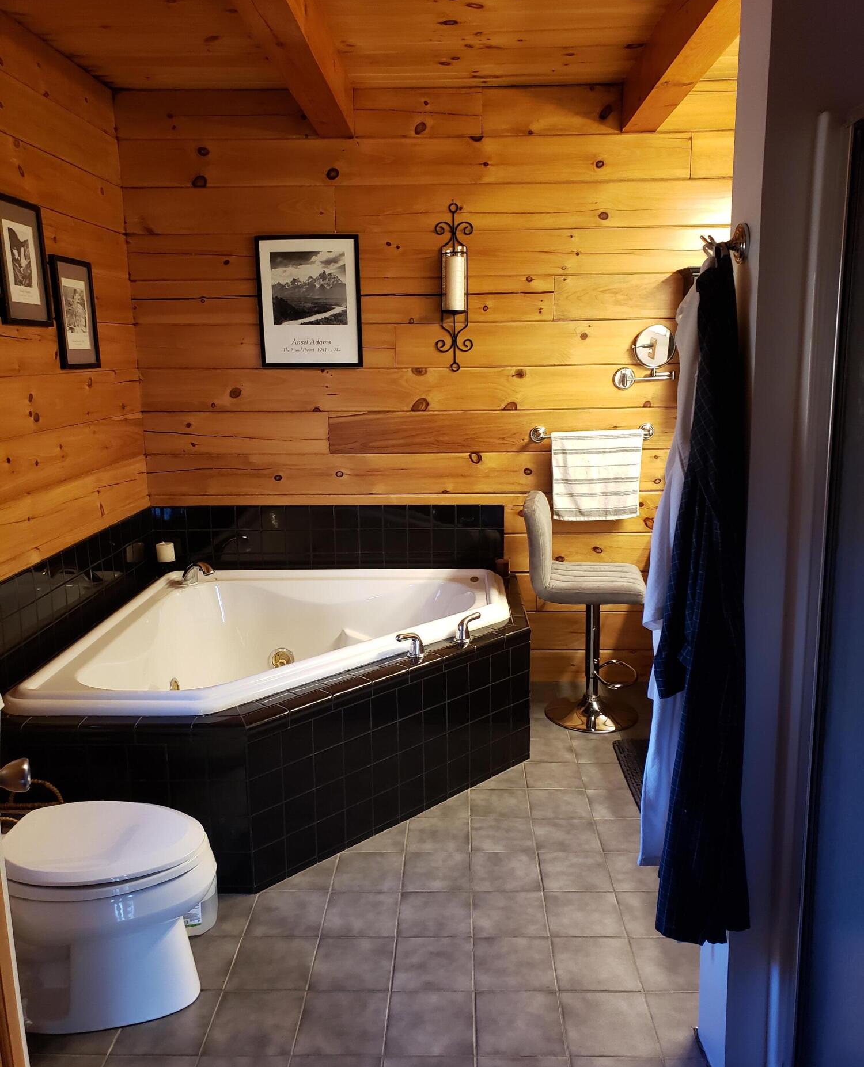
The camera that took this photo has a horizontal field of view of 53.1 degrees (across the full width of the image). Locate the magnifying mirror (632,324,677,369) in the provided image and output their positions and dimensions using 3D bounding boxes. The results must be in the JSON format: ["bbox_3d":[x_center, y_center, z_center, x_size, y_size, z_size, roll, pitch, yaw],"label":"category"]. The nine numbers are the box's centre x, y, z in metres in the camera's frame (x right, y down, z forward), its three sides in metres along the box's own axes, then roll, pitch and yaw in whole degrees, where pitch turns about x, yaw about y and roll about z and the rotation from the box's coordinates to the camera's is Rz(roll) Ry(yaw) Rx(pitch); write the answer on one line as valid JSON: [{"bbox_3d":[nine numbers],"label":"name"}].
[{"bbox_3d":[0.912,-0.766,3.543,0.180,0.180,0.035,-2,15,-5],"label":"magnifying mirror"}]

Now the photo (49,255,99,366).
[{"bbox_3d":[-1.314,-0.811,3.201,0.020,0.392,0.312,-1,11,2],"label":"photo"}]

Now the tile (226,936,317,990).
[{"bbox_3d":[-0.397,1.082,2.173,0.197,0.010,0.197,-1,11,2],"label":"tile"}]

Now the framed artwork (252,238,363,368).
[{"bbox_3d":[-0.519,-0.984,3.685,0.436,0.542,0.020,-1,11,1],"label":"framed artwork"}]

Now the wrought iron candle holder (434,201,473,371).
[{"bbox_3d":[0.094,-1.032,3.628,0.162,0.686,0.120,-1,11,2],"label":"wrought iron candle holder"}]

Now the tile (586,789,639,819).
[{"bbox_3d":[0.638,0.925,2.948,0.200,0.010,0.199,-1,11,2],"label":"tile"}]

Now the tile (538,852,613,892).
[{"bbox_3d":[0.422,1.007,2.566,0.200,0.010,0.199,-1,11,2],"label":"tile"}]

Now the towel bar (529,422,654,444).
[{"bbox_3d":[0.691,-0.435,3.750,0.533,0.070,0.080,-1,11,2],"label":"towel bar"}]

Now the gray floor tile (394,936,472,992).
[{"bbox_3d":[0.003,1.076,2.159,0.197,0.010,0.197,-1,11,2],"label":"gray floor tile"}]

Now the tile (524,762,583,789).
[{"bbox_3d":[0.434,0.877,3.115,0.197,0.010,0.197,-1,11,2],"label":"tile"}]

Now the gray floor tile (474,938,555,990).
[{"bbox_3d":[0.203,1.073,2.151,0.197,0.010,0.197,-1,11,2],"label":"gray floor tile"}]

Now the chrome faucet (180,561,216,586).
[{"bbox_3d":[-1.021,0.175,3.761,0.055,0.090,0.190,-12,15,-42],"label":"chrome faucet"}]

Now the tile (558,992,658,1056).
[{"bbox_3d":[0.396,1.109,1.950,0.197,0.010,0.197,-1,11,2],"label":"tile"}]

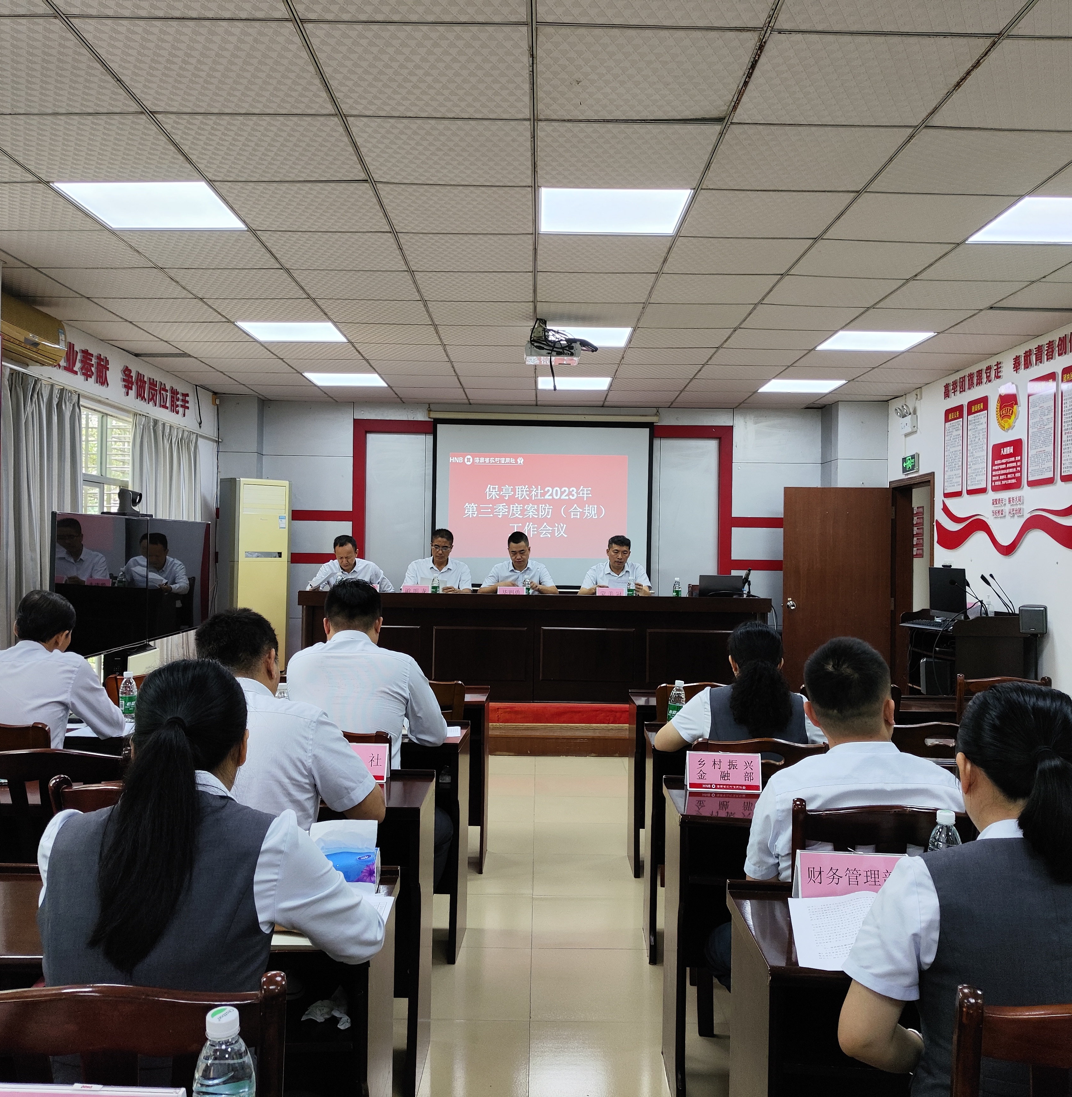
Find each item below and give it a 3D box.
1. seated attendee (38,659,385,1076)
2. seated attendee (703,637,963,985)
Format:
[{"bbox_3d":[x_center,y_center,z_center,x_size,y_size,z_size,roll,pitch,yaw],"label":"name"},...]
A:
[{"bbox_3d":[-0.497,0.817,1.656,0.520,1.292,0.660,1,0,4],"label":"seated attendee"},{"bbox_3d":[0.690,0.815,2.400,0.560,1.240,0.680,1,0,0],"label":"seated attendee"}]

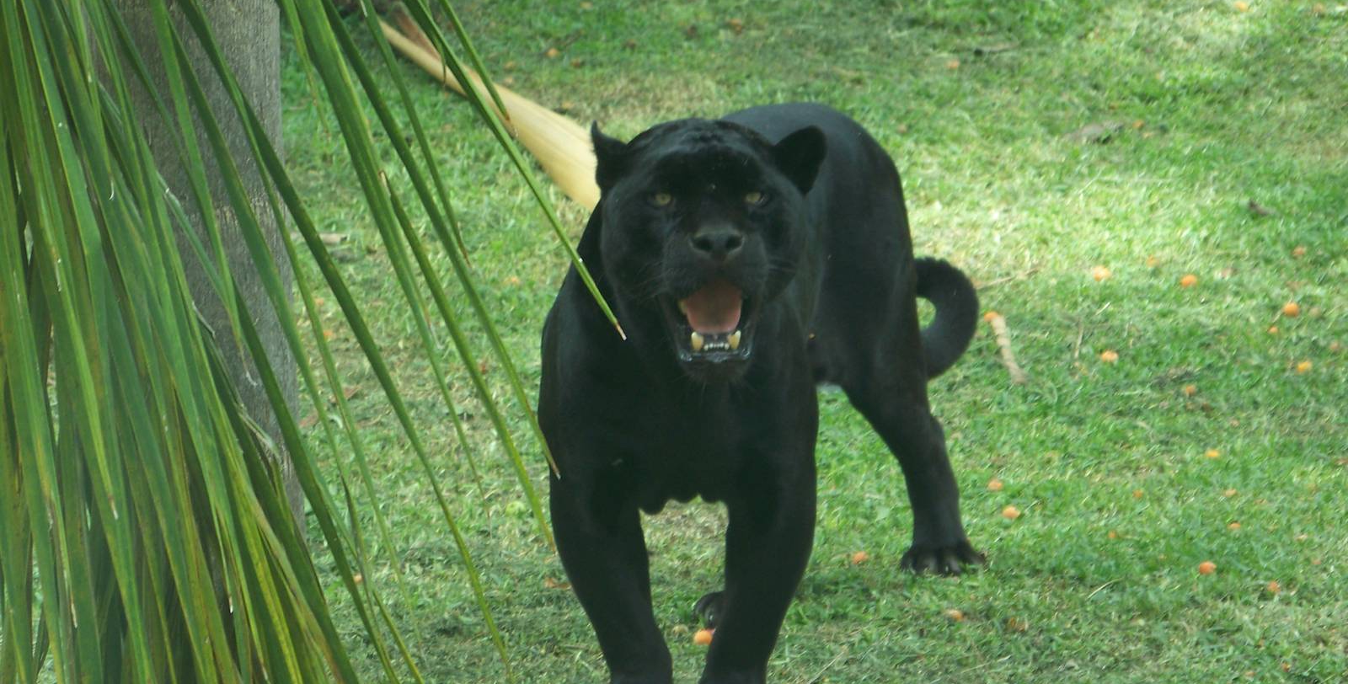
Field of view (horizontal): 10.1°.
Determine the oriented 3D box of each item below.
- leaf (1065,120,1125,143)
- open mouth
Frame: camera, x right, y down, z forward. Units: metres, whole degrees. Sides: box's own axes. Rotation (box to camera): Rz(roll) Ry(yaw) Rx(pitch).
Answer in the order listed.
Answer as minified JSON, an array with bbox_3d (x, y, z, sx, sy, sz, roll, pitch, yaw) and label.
[{"bbox_3d":[0.607,-0.303,11.000,0.080,0.019,0.050,-5,13,-19],"label":"leaf"},{"bbox_3d":[0.035,-0.021,7.560,0.080,0.076,0.075,0,6,-4],"label":"open mouth"}]

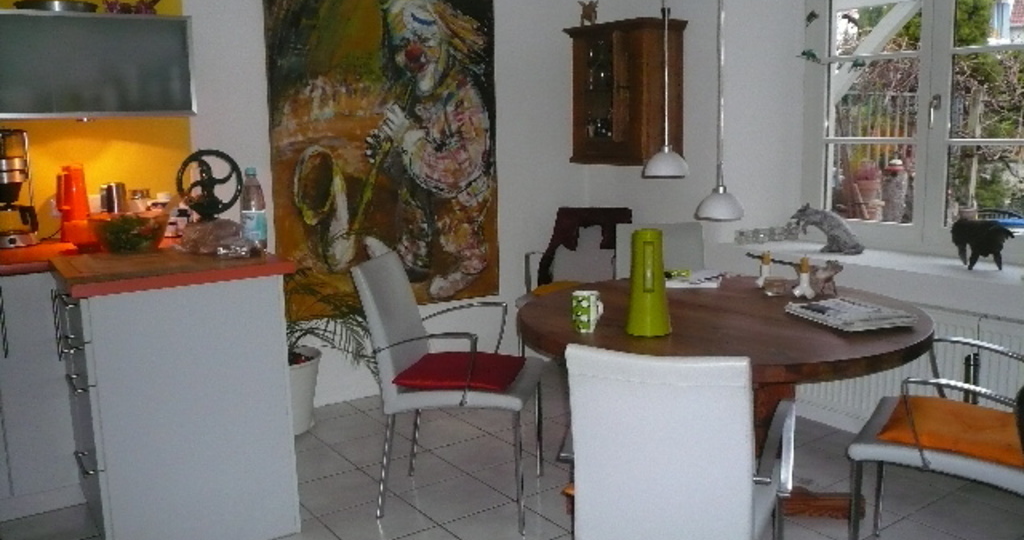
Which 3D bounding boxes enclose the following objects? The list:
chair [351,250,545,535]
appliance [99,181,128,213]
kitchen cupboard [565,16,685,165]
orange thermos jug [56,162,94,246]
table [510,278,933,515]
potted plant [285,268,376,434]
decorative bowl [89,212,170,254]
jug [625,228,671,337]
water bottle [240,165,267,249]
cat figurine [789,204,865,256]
[{"bbox_3d":[-0.199,0.397,2.950,0.589,0.891,0.523,0,9,11],"label":"chair"},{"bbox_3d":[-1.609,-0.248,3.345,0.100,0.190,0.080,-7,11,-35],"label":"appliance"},{"bbox_3d":[0.571,-0.893,4.219,0.299,0.692,0.598,-7,11,-34],"label":"kitchen cupboard"},{"bbox_3d":[-1.693,-0.257,3.224,0.140,0.298,0.128,-8,11,-37],"label":"orange thermos jug"},{"bbox_3d":[0.634,0.477,2.603,1.250,0.720,1.250,-7,11,-34],"label":"table"},{"bbox_3d":[-1.002,0.364,3.744,0.646,0.747,0.535,-7,11,-35],"label":"potted plant"},{"bbox_3d":[-1.335,-0.132,2.883,0.255,0.132,0.255,-7,11,-35],"label":"decorative bowl"},{"bbox_3d":[0.370,0.030,2.238,0.124,0.288,0.142,0,9,9],"label":"jug"},{"bbox_3d":[-0.867,-0.199,2.777,0.085,0.288,0.085,-4,9,-17],"label":"water bottle"},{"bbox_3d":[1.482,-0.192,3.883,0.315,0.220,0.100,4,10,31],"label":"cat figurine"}]

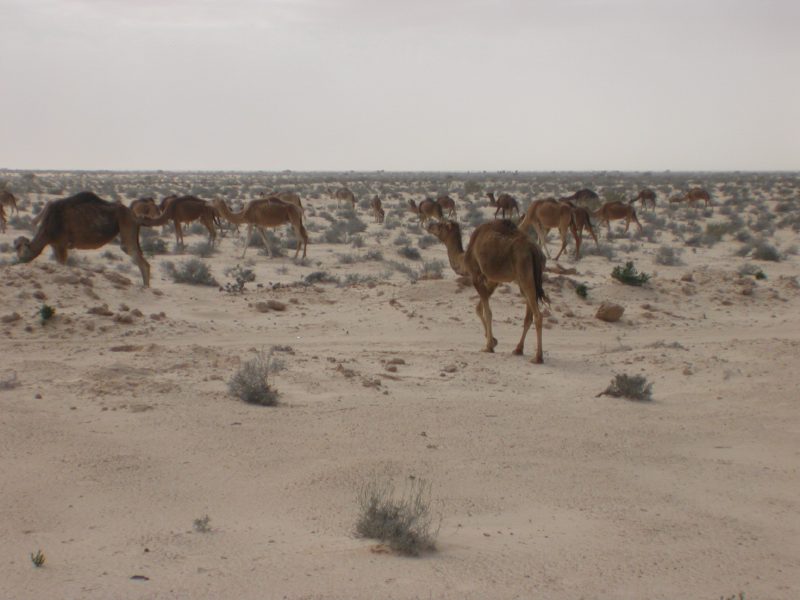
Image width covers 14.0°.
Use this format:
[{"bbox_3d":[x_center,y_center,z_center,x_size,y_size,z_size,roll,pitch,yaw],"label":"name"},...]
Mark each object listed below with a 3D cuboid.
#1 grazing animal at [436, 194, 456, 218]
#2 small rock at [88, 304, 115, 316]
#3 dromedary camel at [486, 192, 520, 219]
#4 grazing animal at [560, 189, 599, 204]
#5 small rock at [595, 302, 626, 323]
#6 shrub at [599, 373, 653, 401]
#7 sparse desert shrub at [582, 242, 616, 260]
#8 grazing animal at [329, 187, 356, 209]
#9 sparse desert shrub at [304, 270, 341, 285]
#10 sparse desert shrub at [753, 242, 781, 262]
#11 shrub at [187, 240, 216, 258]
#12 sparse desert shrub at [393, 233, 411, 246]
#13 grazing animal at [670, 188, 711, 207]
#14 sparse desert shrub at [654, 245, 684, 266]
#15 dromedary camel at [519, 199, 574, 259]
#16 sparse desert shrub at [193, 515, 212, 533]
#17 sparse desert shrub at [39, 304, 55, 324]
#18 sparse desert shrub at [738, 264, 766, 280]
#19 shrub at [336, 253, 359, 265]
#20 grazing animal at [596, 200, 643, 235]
[{"bbox_3d":[2.955,-6.586,232.000,2.500,1.800,0.700,1,2,14],"label":"grazing animal"},{"bbox_3d":[-5.221,0.184,57.000,0.450,0.200,0.330,0,2,0],"label":"small rock"},{"bbox_3d":[7.242,-6.542,228.000,2.400,1.900,0.700,0,2,-9],"label":"dromedary camel"},{"bbox_3d":[14.598,-8.071,265.000,3.090,1.911,0.700,0,2,0],"label":"grazing animal"},{"bbox_3d":[3.632,0.217,56.500,0.480,0.320,0.400,0,2,0],"label":"small rock"},{"bbox_3d":[2.594,0.993,37.400,0.610,0.310,0.500,0,2,0],"label":"shrub"},{"bbox_3d":[5.773,-1.404,94.300,0.981,0.493,0.883,0,2,0],"label":"sparse desert shrub"},{"bbox_3d":[-5.294,-9.345,300.000,2.500,1.950,0.650,1,2,15],"label":"grazing animal"},{"bbox_3d":[-1.819,-0.518,76.000,0.800,0.300,0.600,0,2,0],"label":"sparse desert shrub"},{"bbox_3d":[11.135,-1.443,99.000,0.851,0.608,0.800,0,2,0],"label":"sparse desert shrub"},{"bbox_3d":[-5.988,-1.523,98.300,0.902,0.514,0.812,0,2,0],"label":"shrub"},{"bbox_3d":[0.052,-2.104,113.300,0.624,0.461,0.562,0,2,0],"label":"sparse desert shrub"},{"bbox_3d":[23.871,-8.224,268.000,3.331,1.892,0.700,0,2,0],"label":"grazing animal"},{"bbox_3d":[7.940,-1.311,96.000,0.880,0.630,0.800,0,2,0],"label":"sparse desert shrub"},{"bbox_3d":[4.442,-2.270,104.500,2.300,1.950,0.620,2,3,38],"label":"dromedary camel"},{"bbox_3d":[-1.442,1.632,23.800,0.145,0.130,0.140,0,2,0],"label":"sparse desert shrub"},{"bbox_3d":[-6.066,0.253,56.000,0.258,0.352,0.250,0,2,0],"label":"sparse desert shrub"},{"bbox_3d":[7.605,-0.593,70.300,0.601,0.327,0.541,0,2,0],"label":"sparse desert shrub"},{"bbox_3d":[-1.531,-1.210,95.000,0.640,0.350,0.580,0,2,0],"label":"shrub"},{"bbox_3d":[12.539,-4.749,187.000,2.755,1.922,0.680,0,2,0],"label":"grazing animal"}]

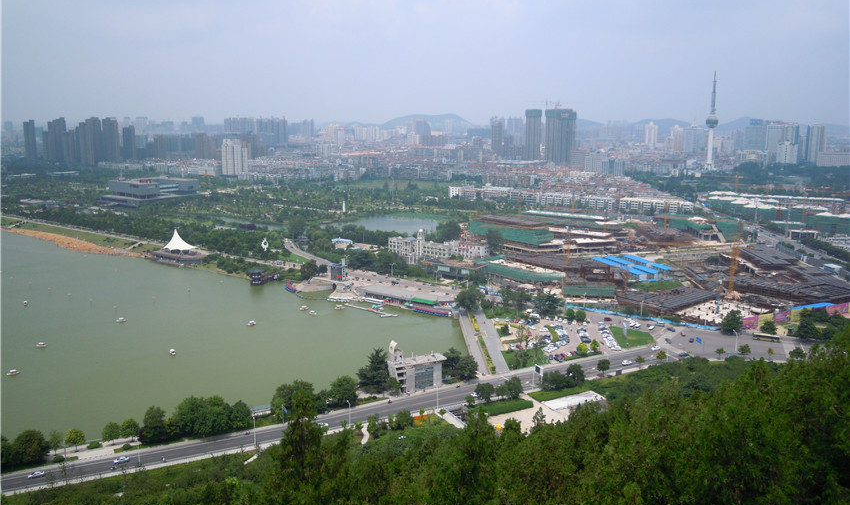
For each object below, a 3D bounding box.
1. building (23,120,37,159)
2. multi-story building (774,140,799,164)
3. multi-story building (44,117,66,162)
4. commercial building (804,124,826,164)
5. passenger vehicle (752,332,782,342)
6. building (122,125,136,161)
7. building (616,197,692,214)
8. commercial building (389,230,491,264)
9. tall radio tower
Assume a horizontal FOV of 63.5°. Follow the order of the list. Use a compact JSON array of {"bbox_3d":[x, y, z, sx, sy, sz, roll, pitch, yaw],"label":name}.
[{"bbox_3d":[-988.320,-279.410,1717.550,23.000,95.000,17.000,7,13,31],"label":"building"},{"bbox_3d":[810.910,-219.160,1535.880,45.000,59.000,21.000,6,12,27],"label":"multi-story building"},{"bbox_3d":[-827.580,-249.730,1532.540,36.000,101.000,22.000,6,12,27],"label":"multi-story building"},{"bbox_3d":[927.160,-252.970,1627.250,36.000,90.000,22.000,7,13,31],"label":"commercial building"},{"bbox_3d":[156.140,38.890,313.940,11.000,3.100,2.500,5,12,23],"label":"passenger vehicle"},{"bbox_3d":[-710.470,-260.050,1650.470,25.000,84.000,16.000,7,13,31],"label":"building"},{"bbox_3d":[245.430,-46.620,728.430,73.000,16.500,12.000,7,13,32],"label":"building"},{"bbox_3d":[8.560,-7.230,505.570,74.000,23.000,31.000,7,13,32],"label":"commercial building"},{"bbox_3d":[593.850,-269.170,1415.100,23.000,199.000,23.000,5,12,22],"label":"tall radio tower"}]

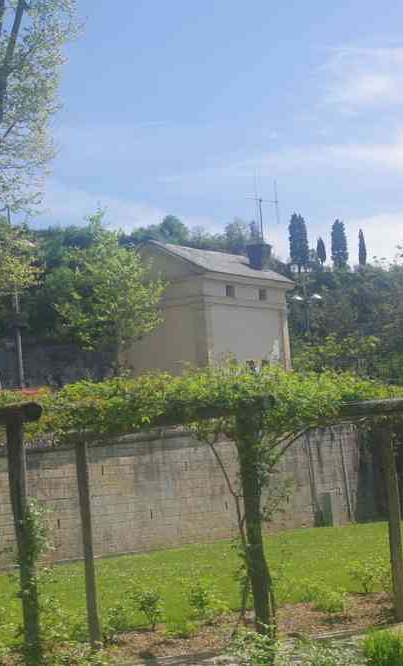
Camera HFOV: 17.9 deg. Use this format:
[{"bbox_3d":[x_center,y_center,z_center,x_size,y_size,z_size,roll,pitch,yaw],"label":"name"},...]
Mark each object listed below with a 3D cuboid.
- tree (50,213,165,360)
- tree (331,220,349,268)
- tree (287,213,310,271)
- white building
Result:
[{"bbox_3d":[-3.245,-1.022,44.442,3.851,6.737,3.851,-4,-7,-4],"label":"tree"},{"bbox_3d":[20.842,-13.063,192.605,2.626,8.544,2.626,-5,-7,6],"label":"tree"},{"bbox_3d":[14.816,-13.450,192.702,3.209,9.622,3.209,-5,-7,5],"label":"tree"},{"bbox_3d":[0.205,0.086,51.271,4.700,7.220,5.700,-9,-8,37],"label":"white building"}]

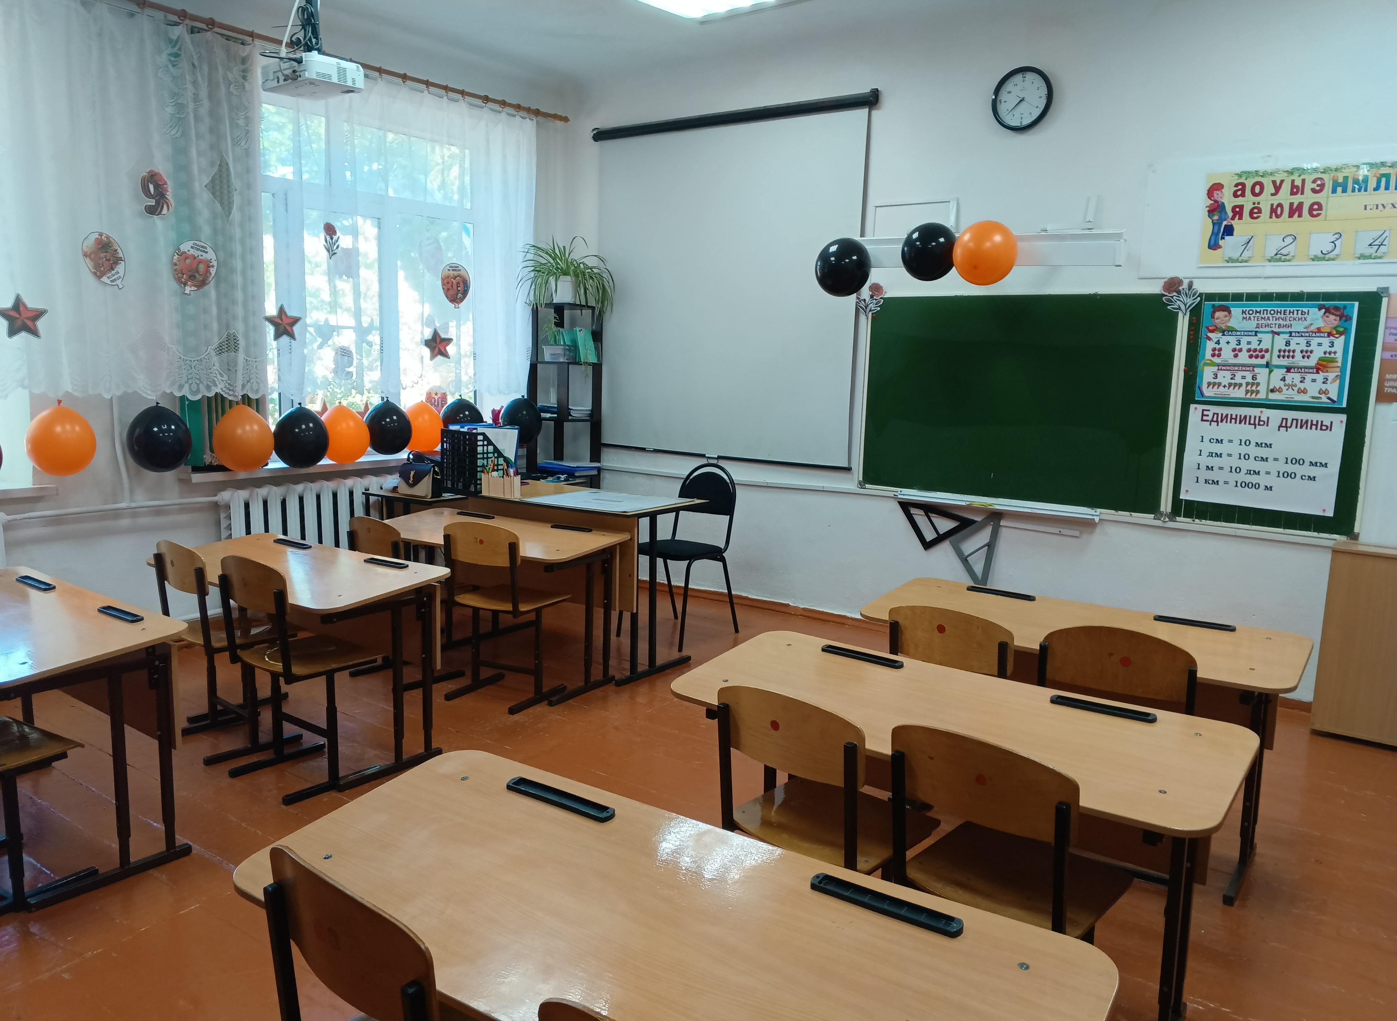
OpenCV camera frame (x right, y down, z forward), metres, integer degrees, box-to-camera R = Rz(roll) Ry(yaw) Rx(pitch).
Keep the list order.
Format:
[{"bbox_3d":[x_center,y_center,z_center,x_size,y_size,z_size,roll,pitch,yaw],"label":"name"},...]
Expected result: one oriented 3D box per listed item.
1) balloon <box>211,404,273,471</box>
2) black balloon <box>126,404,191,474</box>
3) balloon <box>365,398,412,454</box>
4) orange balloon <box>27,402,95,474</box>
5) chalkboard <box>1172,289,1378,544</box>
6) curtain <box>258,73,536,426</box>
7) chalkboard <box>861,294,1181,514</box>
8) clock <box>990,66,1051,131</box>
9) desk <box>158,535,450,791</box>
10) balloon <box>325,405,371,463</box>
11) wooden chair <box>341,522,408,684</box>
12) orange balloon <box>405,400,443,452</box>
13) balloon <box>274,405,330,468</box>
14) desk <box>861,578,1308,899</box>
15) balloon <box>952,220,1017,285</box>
[{"bbox_3d":[-2.099,-0.335,4.466,0.258,0.305,0.258,9,12,40],"label":"balloon"},{"bbox_3d":[-2.336,-0.312,4.192,0.255,0.295,0.255,9,12,40],"label":"black balloon"},{"bbox_3d":[-1.647,-0.447,5.149,0.250,0.295,0.250,8,11,34],"label":"balloon"},{"bbox_3d":[-2.499,-0.282,3.799,0.255,0.290,0.255,7,11,35],"label":"orange balloon"},{"bbox_3d":[2.379,-0.407,4.023,0.715,1.000,0.035,7,11,33],"label":"chalkboard"},{"bbox_3d":[-1.498,-1.349,5.059,0.110,1.638,1.575,9,12,40],"label":"curtain"},{"bbox_3d":[1.475,-0.521,4.653,1.500,1.000,0.040,7,11,35],"label":"chalkboard"},{"bbox_3d":[1.480,-1.881,4.429,0.282,0.282,0.045,7,11,33],"label":"clock"},{"bbox_3d":[-1.476,0.515,3.545,1.200,0.686,0.505,7,11,35],"label":"desk"},{"bbox_3d":[-1.800,-0.389,4.937,0.250,0.300,0.250,8,11,34],"label":"balloon"},{"bbox_3d":[-1.287,0.375,4.330,0.390,0.740,0.430,8,11,34],"label":"wooden chair"},{"bbox_3d":[-1.474,-0.448,5.201,0.220,0.270,0.220,7,11,35],"label":"orange balloon"},{"bbox_3d":[-1.914,-0.358,4.679,0.250,0.298,0.250,9,12,40],"label":"balloon"},{"bbox_3d":[1.121,0.656,2.961,1.200,0.674,0.505,7,11,36],"label":"desk"},{"bbox_3d":[1.276,-1.149,4.322,0.270,0.280,0.270,7,11,33],"label":"balloon"}]

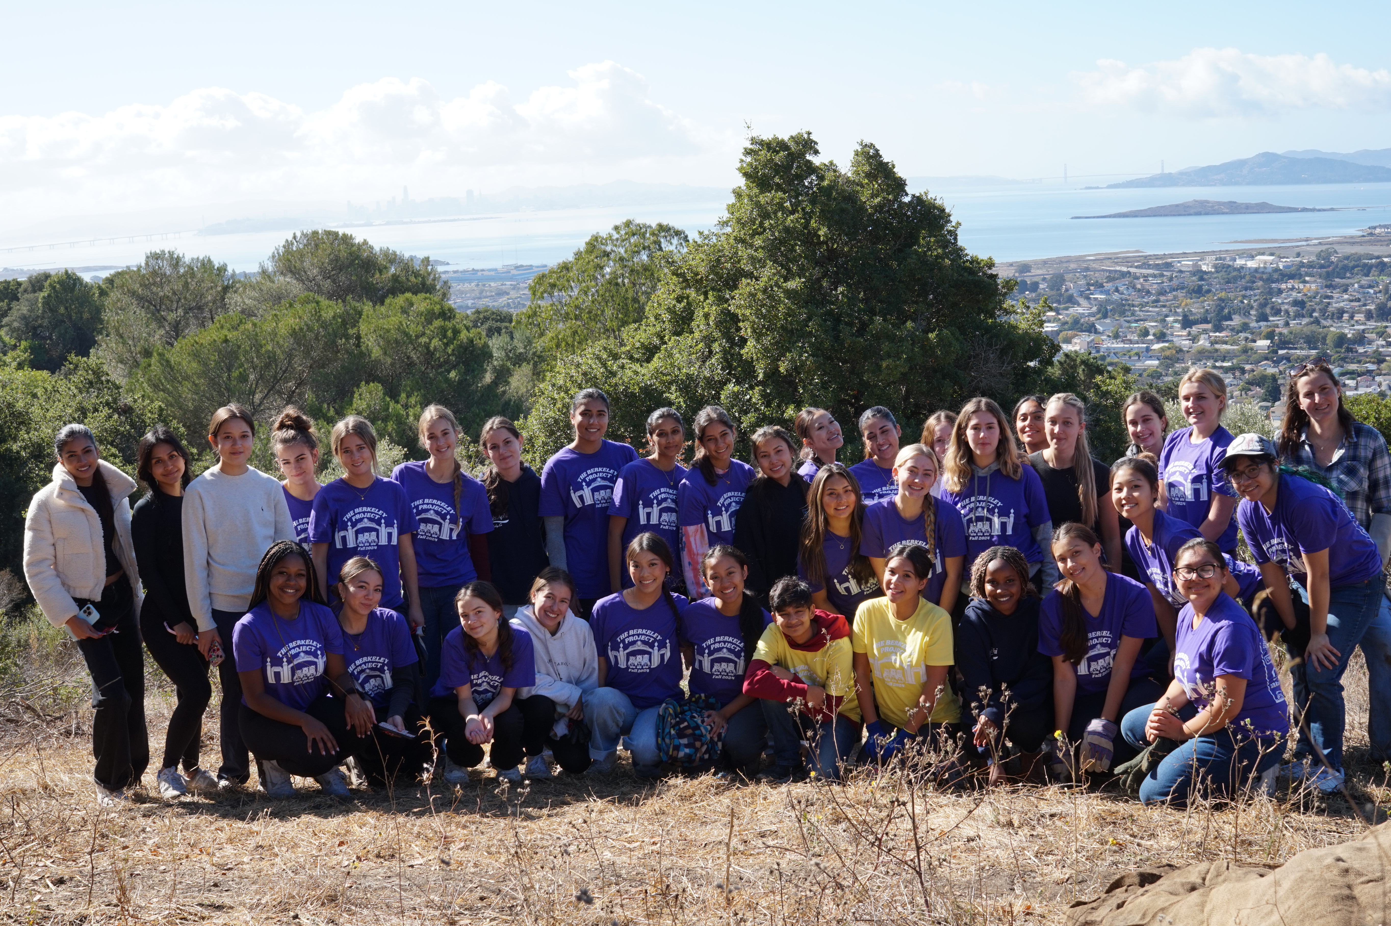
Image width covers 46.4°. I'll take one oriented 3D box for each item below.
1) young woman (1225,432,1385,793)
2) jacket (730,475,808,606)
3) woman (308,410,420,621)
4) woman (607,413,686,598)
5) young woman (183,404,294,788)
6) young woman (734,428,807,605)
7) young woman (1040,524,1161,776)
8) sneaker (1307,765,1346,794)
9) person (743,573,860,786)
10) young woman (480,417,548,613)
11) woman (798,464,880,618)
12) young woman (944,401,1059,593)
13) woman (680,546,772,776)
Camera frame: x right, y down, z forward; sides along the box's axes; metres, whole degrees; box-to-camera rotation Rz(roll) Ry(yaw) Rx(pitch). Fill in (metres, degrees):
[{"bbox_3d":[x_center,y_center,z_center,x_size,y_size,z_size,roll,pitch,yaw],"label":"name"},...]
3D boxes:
[{"bbox_3d":[2.344,0.575,6.240,0.680,1.397,0.480,-10,13,-39],"label":"young woman"},{"bbox_3d":[0.328,0.359,7.050,0.460,0.620,0.300,-2,10,2],"label":"jacket"},{"bbox_3d":[-1.427,0.585,7.244,0.480,1.609,0.300,-5,10,-11],"label":"woman"},{"bbox_3d":[-0.172,0.545,7.450,0.500,1.610,0.320,-4,10,-5],"label":"woman"},{"bbox_3d":[-1.964,0.568,6.970,0.470,1.660,0.310,-5,10,-12],"label":"young woman"},{"bbox_3d":[0.351,0.592,7.330,0.480,1.540,0.330,-3,10,-2],"label":"young woman"},{"bbox_3d":[1.593,0.722,6.380,0.480,0.983,0.620,0,10,14],"label":"young woman"},{"bbox_3d":[2.435,1.222,6.270,0.100,0.110,0.250,6,13,40],"label":"sneaker"},{"bbox_3d":[0.451,0.876,6.889,0.480,0.820,0.620,0,10,15],"label":"person"},{"bbox_3d":[-0.831,0.563,7.599,0.480,1.576,0.300,-4,10,-7],"label":"young woman"},{"bbox_3d":[0.664,0.657,7.150,0.500,1.330,0.450,-4,10,-5],"label":"woman"},{"bbox_3d":[1.288,0.538,6.900,0.470,1.640,0.320,1,10,18],"label":"young woman"},{"bbox_3d":[0.132,0.795,6.700,0.450,0.926,0.620,-3,10,0],"label":"woman"}]

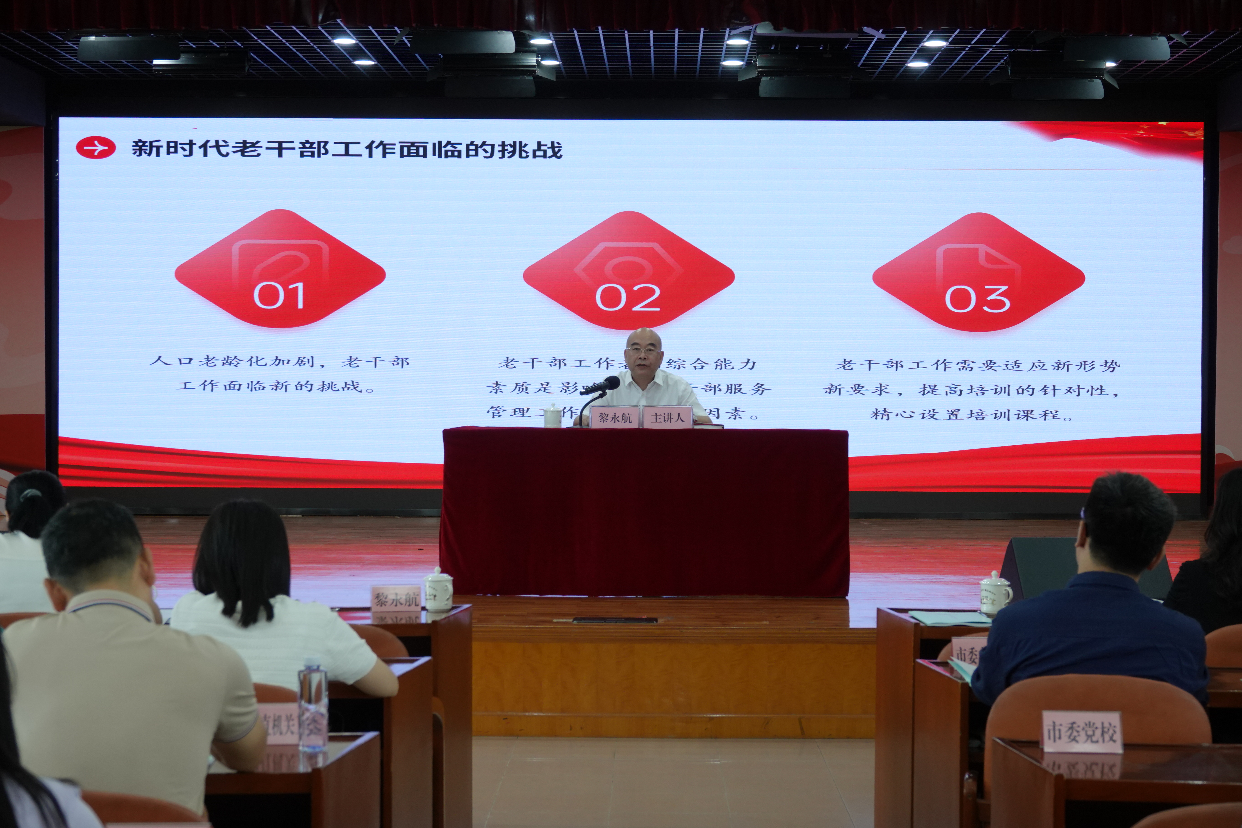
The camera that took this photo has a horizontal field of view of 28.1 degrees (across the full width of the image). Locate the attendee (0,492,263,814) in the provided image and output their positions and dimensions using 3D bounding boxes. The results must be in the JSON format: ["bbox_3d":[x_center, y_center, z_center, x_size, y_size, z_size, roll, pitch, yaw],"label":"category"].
[{"bbox_3d":[-0.810,0.767,4.200,0.500,1.250,0.750,0,1,9],"label":"attendee"}]

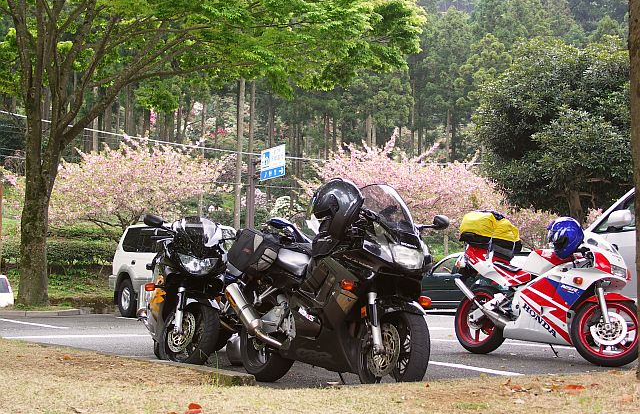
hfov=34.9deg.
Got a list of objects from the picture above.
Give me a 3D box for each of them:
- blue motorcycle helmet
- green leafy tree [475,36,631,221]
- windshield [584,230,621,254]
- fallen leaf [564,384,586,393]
[{"bbox_3d":[2.028,0.260,8.400,0.340,0.280,0.260,-34,0,-27],"label":"blue motorcycle helmet"},{"bbox_3d":[7.999,-1.282,33.000,6.200,8.400,6.000,1,-4,0],"label":"green leafy tree"},{"bbox_3d":[2.320,0.300,8.350,0.300,0.210,0.270,4,-6,-42],"label":"windshield"},{"bbox_3d":[1.281,0.910,5.100,0.100,0.035,0.070,1,-4,0],"label":"fallen leaf"}]

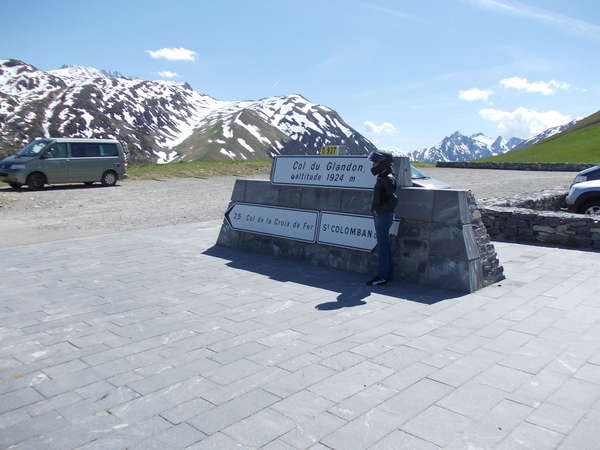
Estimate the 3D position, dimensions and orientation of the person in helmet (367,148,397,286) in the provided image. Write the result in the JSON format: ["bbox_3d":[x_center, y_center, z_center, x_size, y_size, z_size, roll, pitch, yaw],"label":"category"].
[{"bbox_3d":[1.110,-0.091,6.487,0.430,1.750,0.500,-1,8,-8],"label":"person in helmet"}]

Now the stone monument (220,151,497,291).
[{"bbox_3d":[0.619,-0.274,7.981,5.019,1.699,1.067,7,11,41],"label":"stone monument"}]

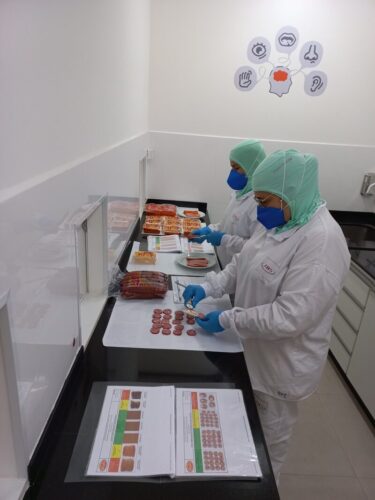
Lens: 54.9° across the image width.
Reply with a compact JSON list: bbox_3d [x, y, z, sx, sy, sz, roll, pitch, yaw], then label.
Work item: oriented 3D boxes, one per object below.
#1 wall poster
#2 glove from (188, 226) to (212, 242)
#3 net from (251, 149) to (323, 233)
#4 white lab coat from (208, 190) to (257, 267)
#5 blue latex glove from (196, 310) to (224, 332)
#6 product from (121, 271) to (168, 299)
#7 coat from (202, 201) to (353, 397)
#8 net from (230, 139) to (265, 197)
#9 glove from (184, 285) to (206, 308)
[{"bbox_3d":[0.772,-1.508,2.902,0.755,0.510,0.010,3,20,-1],"label":"wall poster"},{"bbox_3d":[0.085,-0.102,2.369,0.150,0.080,0.090,-2,21,-15],"label":"glove"},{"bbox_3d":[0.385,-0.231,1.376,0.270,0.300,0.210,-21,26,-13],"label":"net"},{"bbox_3d":[0.362,-0.059,2.271,0.480,0.800,0.500,-3,21,-18],"label":"white lab coat"},{"bbox_3d":[0.092,0.287,1.449,0.115,0.070,0.085,0,21,-11],"label":"blue latex glove"},{"bbox_3d":[-0.207,0.169,1.768,0.215,0.065,0.155,3,20,-1],"label":"product"},{"bbox_3d":[0.379,0.194,1.532,0.500,0.820,0.520,-6,22,-25],"label":"coat"},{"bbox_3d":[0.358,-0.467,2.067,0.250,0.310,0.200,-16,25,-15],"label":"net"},{"bbox_3d":[0.030,0.200,1.572,0.110,0.080,0.085,-16,24,-9],"label":"glove"}]

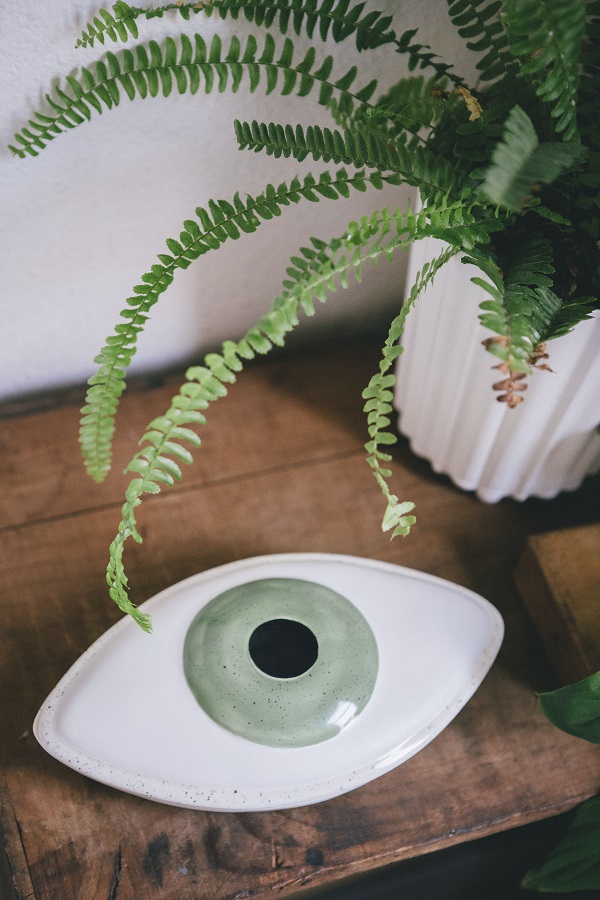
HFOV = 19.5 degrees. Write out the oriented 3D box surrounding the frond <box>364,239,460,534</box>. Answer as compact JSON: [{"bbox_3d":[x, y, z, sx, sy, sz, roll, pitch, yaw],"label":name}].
[{"bbox_3d":[0.059,-0.032,0.978,0.037,0.117,0.111,5,51,-5],"label":"frond"}]

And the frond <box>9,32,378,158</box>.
[{"bbox_3d":[-0.058,-0.185,0.918,0.191,0.058,0.034,-1,52,-10],"label":"frond"}]

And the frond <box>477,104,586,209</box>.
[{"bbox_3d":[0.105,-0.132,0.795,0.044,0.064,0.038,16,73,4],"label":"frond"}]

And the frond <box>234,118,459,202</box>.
[{"bbox_3d":[0.026,-0.150,0.917,0.133,0.026,0.036,10,46,-33],"label":"frond"}]

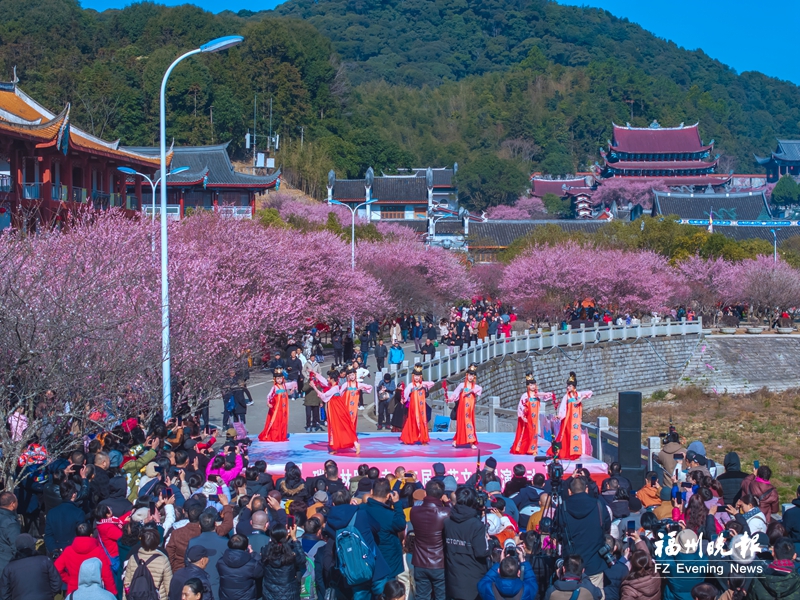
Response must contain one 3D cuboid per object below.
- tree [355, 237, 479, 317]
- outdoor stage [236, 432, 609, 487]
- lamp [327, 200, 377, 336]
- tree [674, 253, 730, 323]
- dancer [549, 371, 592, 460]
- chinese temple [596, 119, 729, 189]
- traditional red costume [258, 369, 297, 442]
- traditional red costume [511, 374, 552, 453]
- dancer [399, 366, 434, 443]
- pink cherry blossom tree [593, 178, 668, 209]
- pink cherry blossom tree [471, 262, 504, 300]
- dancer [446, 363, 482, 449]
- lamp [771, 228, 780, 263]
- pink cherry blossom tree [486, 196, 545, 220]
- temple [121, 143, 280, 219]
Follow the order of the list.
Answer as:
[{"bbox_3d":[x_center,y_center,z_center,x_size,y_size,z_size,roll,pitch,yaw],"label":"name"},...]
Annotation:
[{"bbox_3d":[1.142,-1.142,112.000,8.200,6.600,7.200,0,1,0],"label":"tree"},{"bbox_3d":[0.250,3.461,34.197,7.300,0.700,5.600,0,1,-5],"label":"outdoor stage"},{"bbox_3d":[-2.963,-1.860,102.000,3.000,8.800,0.450,0,1,0],"label":"lamp"},{"bbox_3d":[22.179,-0.736,119.000,4.600,5.200,4.600,0,2,0],"label":"tree"},{"bbox_3d":[3.394,2.299,32.200,0.900,1.780,0.600,0,1,-3],"label":"dancer"},{"bbox_3d":[44.146,-22.782,270.000,23.000,14.300,15.000,0,2,-4],"label":"chinese temple"},{"bbox_3d":[-2.756,2.363,36.400,0.840,1.700,0.650,-1,2,-25],"label":"traditional red costume"},{"bbox_3d":[2.683,2.336,33.000,0.850,1.630,0.550,0,1,-5],"label":"traditional red costume"},{"bbox_3d":[0.388,2.319,35.900,0.780,1.820,0.620,0,2,-15],"label":"dancer"},{"bbox_3d":[37.331,-16.601,262.000,11.500,6.200,8.500,0,1,0],"label":"pink cherry blossom tree"},{"bbox_3d":[6.869,-0.746,127.000,4.200,4.600,4.200,0,2,0],"label":"pink cherry blossom tree"},{"bbox_3d":[1.415,2.315,35.500,0.820,1.860,0.620,0,2,-14],"label":"dancer"},{"bbox_3d":[39.460,-3.310,170.000,1.100,8.500,1.100,0,1,0],"label":"lamp"},{"bbox_3d":[17.492,-13.100,245.000,9.200,5.400,7.000,0,1,0],"label":"pink cherry blossom tree"},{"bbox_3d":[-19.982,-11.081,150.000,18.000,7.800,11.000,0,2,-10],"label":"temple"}]

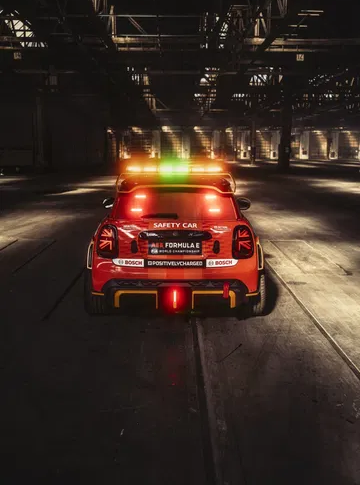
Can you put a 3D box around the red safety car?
[{"bbox_3d":[-0.040,-0.230,6.660,1.840,1.500,3.860,0,10,0],"label":"red safety car"}]

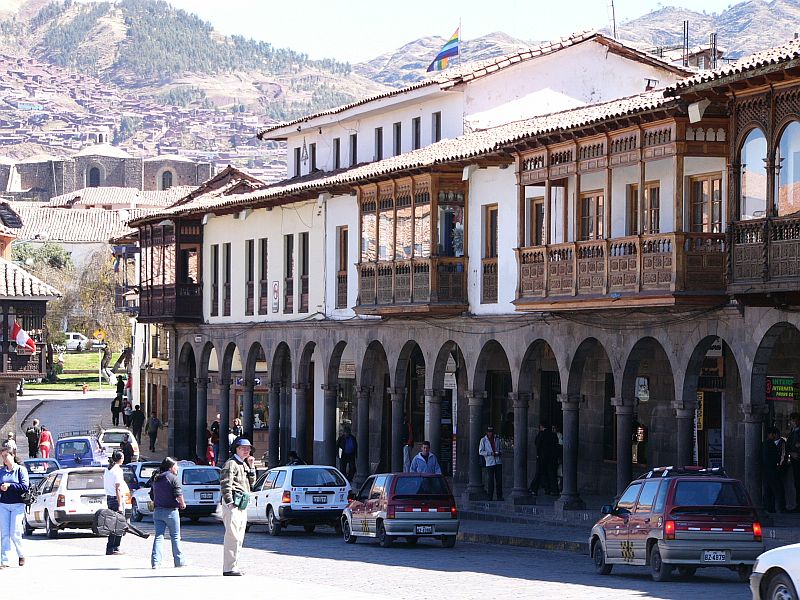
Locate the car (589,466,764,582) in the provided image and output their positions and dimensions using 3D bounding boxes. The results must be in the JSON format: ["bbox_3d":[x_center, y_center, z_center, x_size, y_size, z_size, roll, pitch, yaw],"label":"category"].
[{"bbox_3d":[3.730,3.070,36.000,1.420,1.480,3.360,0,-3,-12],"label":"car"}]

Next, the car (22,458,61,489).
[{"bbox_3d":[-10.963,5.514,80.014,1.460,1.410,3.700,1,-1,-10],"label":"car"}]

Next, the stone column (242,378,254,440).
[{"bbox_3d":[-4.520,3.854,78.385,0.450,2.926,0.480,1,-1,-18],"label":"stone column"}]

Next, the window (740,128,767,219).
[{"bbox_3d":[5.861,-2.078,42.919,0.120,1.495,1.022,0,-1,-19],"label":"window"}]

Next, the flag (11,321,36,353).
[{"bbox_3d":[-13.264,1.286,92.000,0.950,1.150,0.300,1,-1,-12],"label":"flag"}]

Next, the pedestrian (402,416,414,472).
[{"bbox_3d":[0.180,3.680,63.500,0.460,1.720,0.360,-1,-1,37],"label":"pedestrian"}]

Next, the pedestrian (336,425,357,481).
[{"bbox_3d":[-1.526,4.350,74.500,0.550,1.660,0.360,0,-1,-4],"label":"pedestrian"}]

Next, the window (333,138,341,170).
[{"bbox_3d":[-1.776,-4.255,76.583,0.150,0.947,0.725,0,-1,-19],"label":"window"}]

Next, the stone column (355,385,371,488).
[{"bbox_3d":[-0.990,3.655,69.858,0.480,2.660,0.480,0,-1,0],"label":"stone column"}]

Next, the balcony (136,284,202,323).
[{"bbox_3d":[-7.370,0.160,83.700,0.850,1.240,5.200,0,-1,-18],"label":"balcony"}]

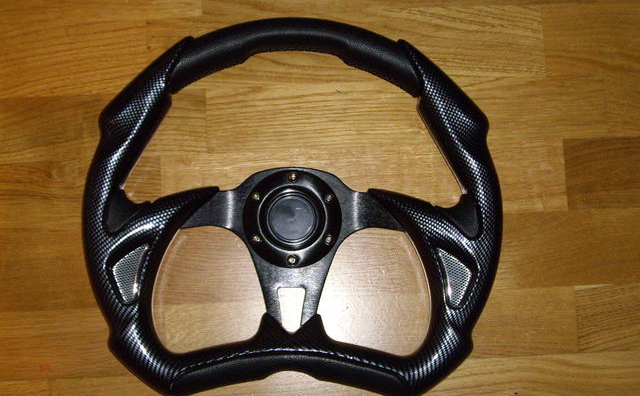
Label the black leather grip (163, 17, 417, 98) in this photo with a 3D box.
[{"bbox_3d":[-0.021,-0.121,0.875,0.216,0.034,0.069,1,83,-2],"label":"black leather grip"}]

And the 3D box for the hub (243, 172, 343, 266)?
[{"bbox_3d":[-0.024,0.018,0.872,0.086,0.024,0.086,0,83,-2],"label":"hub"}]

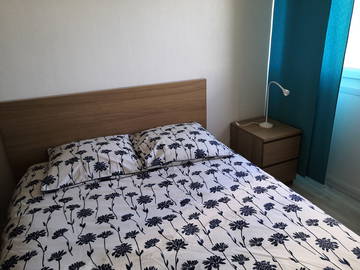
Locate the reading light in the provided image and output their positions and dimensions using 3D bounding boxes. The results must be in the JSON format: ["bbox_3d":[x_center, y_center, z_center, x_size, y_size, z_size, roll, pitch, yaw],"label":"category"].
[{"bbox_3d":[0.848,-0.272,2.501,0.230,0.415,0.120,6,23,21],"label":"reading light"}]

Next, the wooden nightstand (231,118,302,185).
[{"bbox_3d":[0.776,0.194,2.641,0.400,0.550,0.480,-11,23,-21],"label":"wooden nightstand"}]

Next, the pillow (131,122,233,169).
[{"bbox_3d":[-0.018,0.056,2.121,0.610,0.140,0.470,-9,32,-17],"label":"pillow"}]

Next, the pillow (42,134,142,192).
[{"bbox_3d":[-0.604,0.151,1.936,0.610,0.140,0.460,-11,33,-21],"label":"pillow"}]

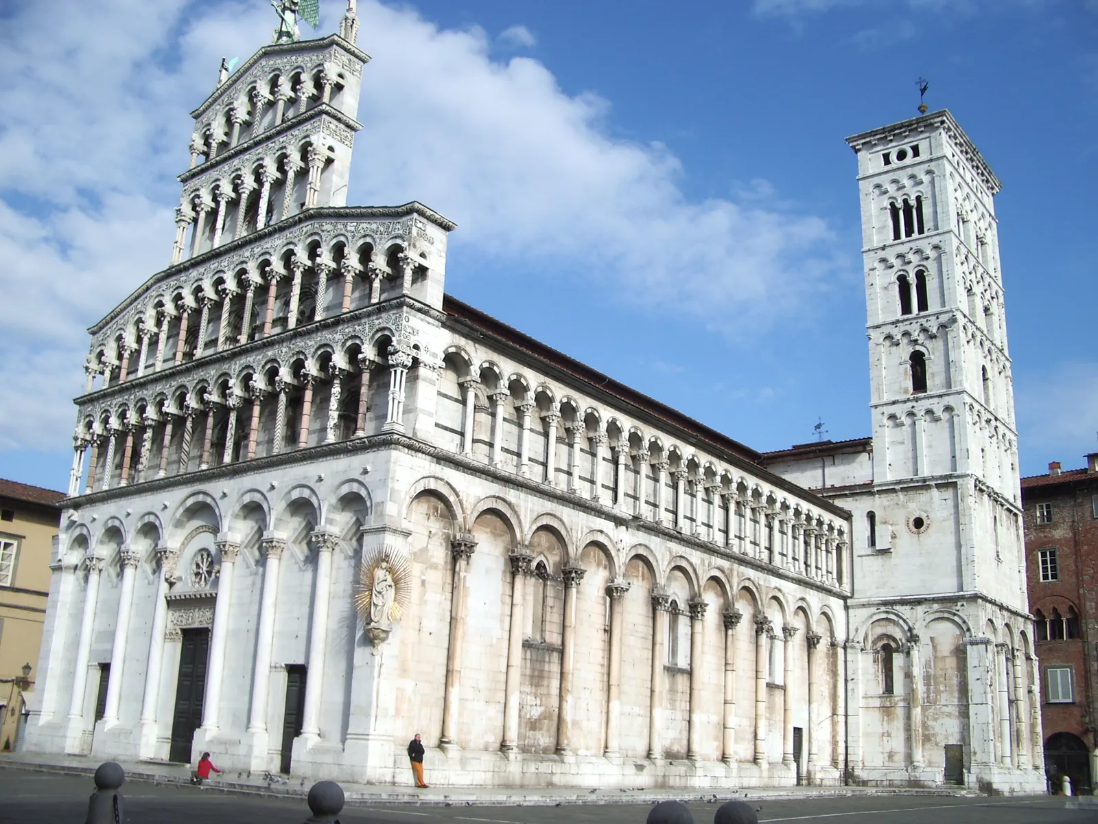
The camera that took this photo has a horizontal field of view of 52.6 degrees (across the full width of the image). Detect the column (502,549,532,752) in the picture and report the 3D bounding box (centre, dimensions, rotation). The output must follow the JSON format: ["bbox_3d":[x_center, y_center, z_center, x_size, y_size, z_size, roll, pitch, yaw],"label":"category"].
[{"bbox_3d":[-1.308,9.583,44.943,0.660,7.950,0.680,-11,-22,36],"label":"column"}]

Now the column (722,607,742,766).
[{"bbox_3d":[8.958,13.596,54.815,0.700,7.500,0.740,-11,-22,37],"label":"column"}]

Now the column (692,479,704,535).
[{"bbox_3d":[7.424,4.715,55.133,0.500,3.050,0.500,-11,-22,37],"label":"column"}]

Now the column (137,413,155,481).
[{"bbox_3d":[-18.040,1.699,49.680,0.470,3.120,0.470,-11,-22,37],"label":"column"}]

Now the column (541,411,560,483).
[{"bbox_3d":[0.069,1.678,48.906,0.480,3.200,0.460,-11,-22,36],"label":"column"}]

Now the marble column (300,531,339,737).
[{"bbox_3d":[-8.011,7.718,38.087,0.700,7.103,0.680,-11,-22,36],"label":"marble column"}]

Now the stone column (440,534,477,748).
[{"bbox_3d":[-3.251,8.174,39.360,0.720,7.583,0.770,-11,-22,36],"label":"stone column"}]

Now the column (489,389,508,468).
[{"bbox_3d":[-2.115,0.757,46.223,0.480,3.200,0.460,-11,-22,36],"label":"column"}]

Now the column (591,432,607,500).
[{"bbox_3d":[2.195,2.413,48.742,0.530,3.150,0.530,3,-18,1],"label":"column"}]

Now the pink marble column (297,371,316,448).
[{"bbox_3d":[-9.325,-0.067,42.730,0.520,3.180,0.520,-11,-22,37],"label":"pink marble column"}]

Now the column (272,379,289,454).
[{"bbox_3d":[-11.111,0.238,45.986,0.400,3.200,0.420,-11,-22,36],"label":"column"}]

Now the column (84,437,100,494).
[{"bbox_3d":[-21.669,2.551,52.645,0.500,2.980,0.500,-11,-22,37],"label":"column"}]

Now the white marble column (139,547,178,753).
[{"bbox_3d":[-15.177,9.174,43.212,0.750,8.000,0.750,-11,-22,37],"label":"white marble column"}]

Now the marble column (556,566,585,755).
[{"bbox_3d":[0.869,9.634,43.283,0.680,7.200,0.720,-11,-22,37],"label":"marble column"}]

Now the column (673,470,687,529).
[{"bbox_3d":[6.401,4.254,53.880,0.520,3.080,0.520,-11,-22,37],"label":"column"}]

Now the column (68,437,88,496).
[{"bbox_3d":[-22.738,2.732,53.435,0.550,3.040,0.550,-11,-22,37],"label":"column"}]

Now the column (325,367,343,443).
[{"bbox_3d":[-7.763,-0.237,40.211,0.400,2.800,0.400,-11,-22,37],"label":"column"}]

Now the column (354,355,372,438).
[{"bbox_3d":[-7.209,-0.514,43.068,0.420,3.220,0.430,2,-18,1],"label":"column"}]

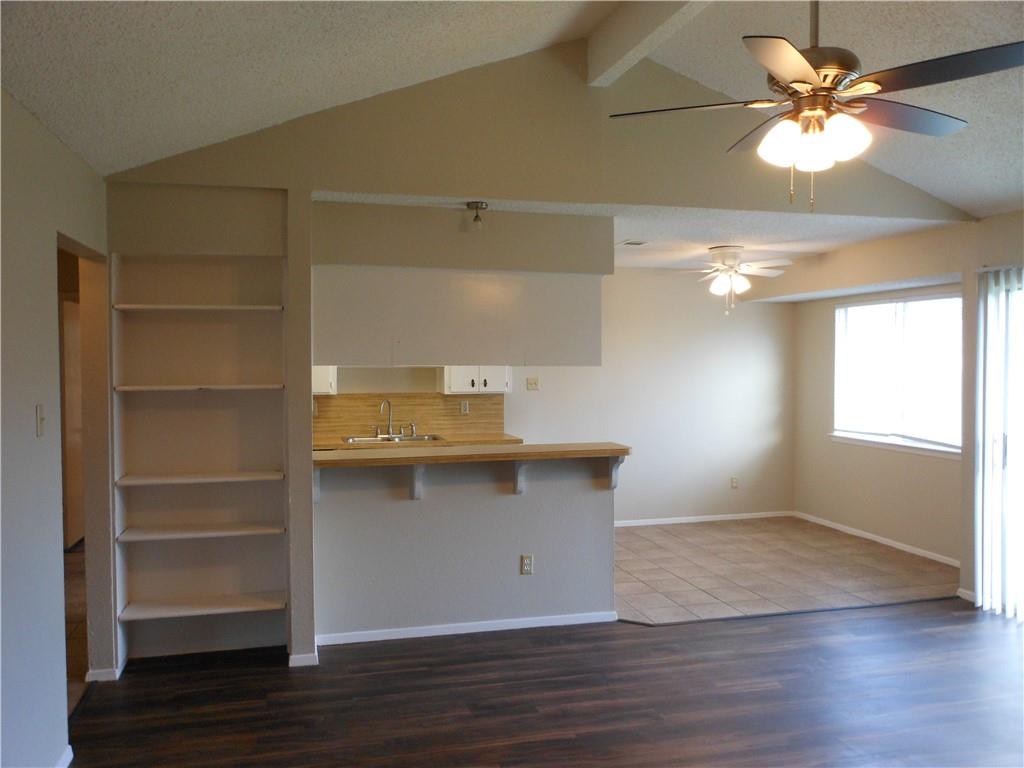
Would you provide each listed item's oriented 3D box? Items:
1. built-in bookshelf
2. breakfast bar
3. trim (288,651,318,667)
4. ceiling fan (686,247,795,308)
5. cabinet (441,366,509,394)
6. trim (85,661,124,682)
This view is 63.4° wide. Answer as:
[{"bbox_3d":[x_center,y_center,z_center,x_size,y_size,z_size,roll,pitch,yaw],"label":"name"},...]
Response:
[{"bbox_3d":[-1.586,0.404,4.287,0.815,2.090,0.325,-1,2,-14],"label":"built-in bookshelf"},{"bbox_3d":[-0.208,0.901,4.671,1.755,1.063,0.405,-1,2,-14],"label":"breakfast bar"},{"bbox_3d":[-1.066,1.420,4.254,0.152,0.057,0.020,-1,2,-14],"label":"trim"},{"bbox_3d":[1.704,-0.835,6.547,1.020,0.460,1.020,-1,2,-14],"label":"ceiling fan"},{"bbox_3d":[-0.325,-0.312,7.241,0.595,0.782,0.310,-1,2,-14],"label":"cabinet"},{"bbox_3d":[-2.009,1.429,4.052,0.157,0.060,0.020,-1,2,-14],"label":"trim"}]

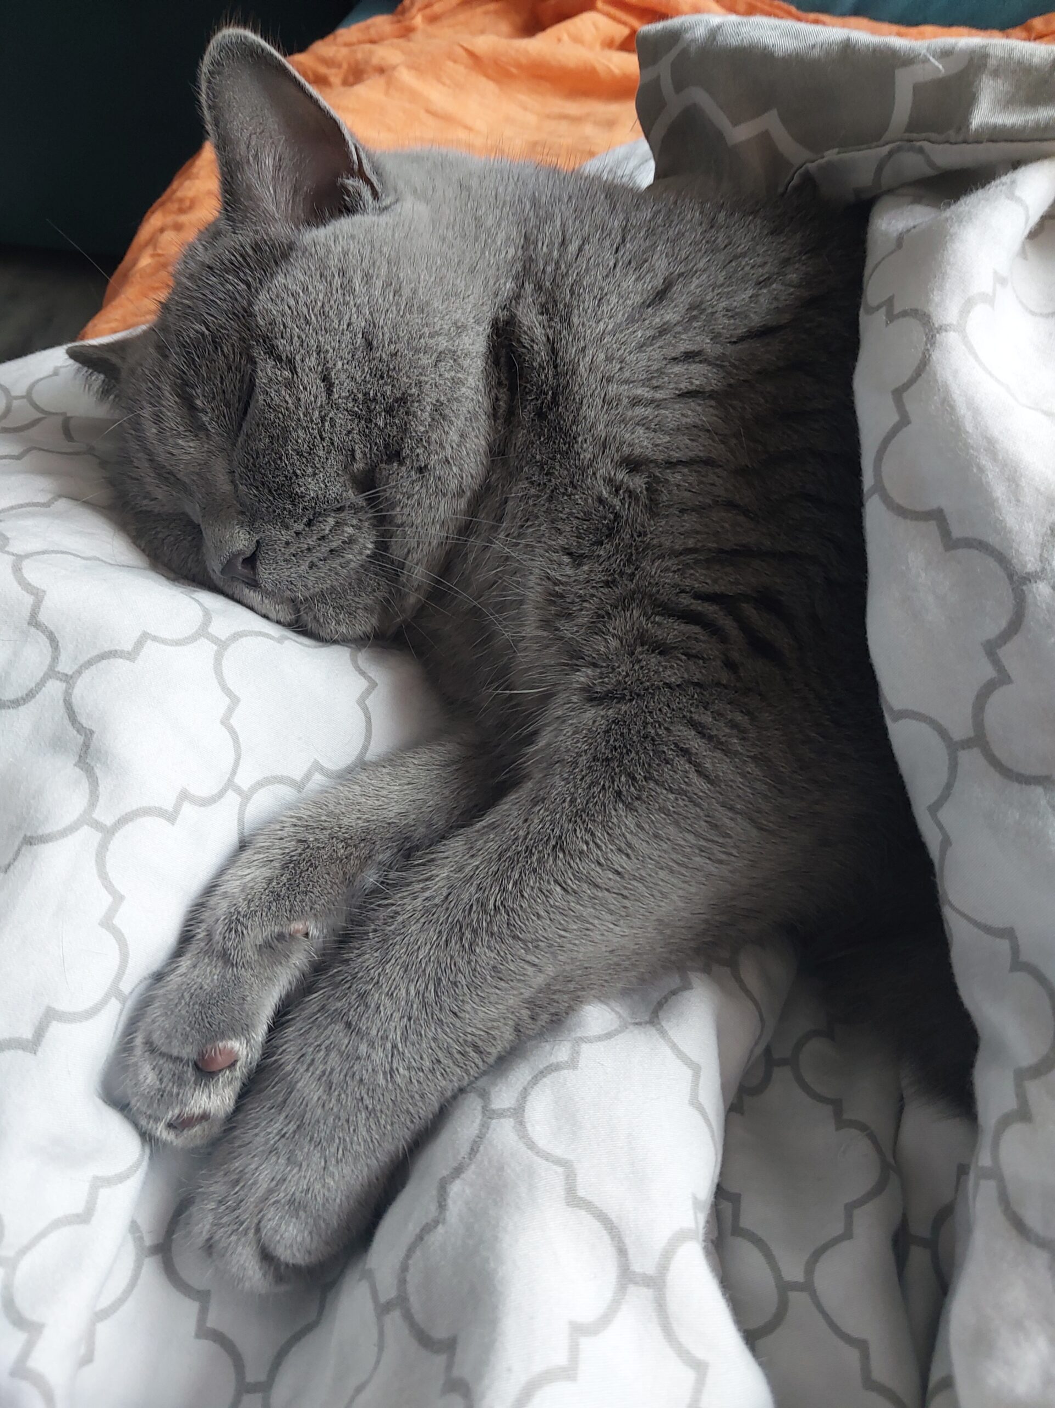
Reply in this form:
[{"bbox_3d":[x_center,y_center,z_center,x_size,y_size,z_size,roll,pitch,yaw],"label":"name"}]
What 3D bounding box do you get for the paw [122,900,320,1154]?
[{"bbox_3d":[-0.084,0.090,0.340,0.036,0.036,0.062,36,63,-20],"label":"paw"}]

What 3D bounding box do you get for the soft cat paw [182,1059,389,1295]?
[{"bbox_3d":[-0.061,0.122,0.320,0.042,0.034,0.057,20,62,15],"label":"soft cat paw"}]

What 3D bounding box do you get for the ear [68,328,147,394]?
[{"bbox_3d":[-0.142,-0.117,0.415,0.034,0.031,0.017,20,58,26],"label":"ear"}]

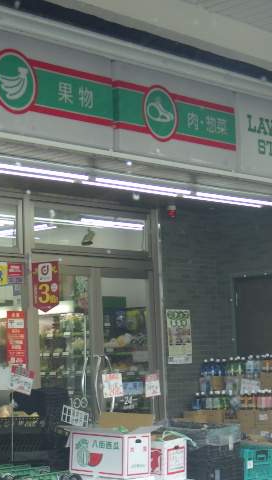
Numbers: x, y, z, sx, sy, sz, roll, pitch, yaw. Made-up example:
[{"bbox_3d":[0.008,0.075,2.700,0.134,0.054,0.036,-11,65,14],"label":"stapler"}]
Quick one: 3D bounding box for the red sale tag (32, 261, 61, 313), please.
[{"bbox_3d":[-0.806,0.422,10.336,0.330,0.455,0.020,-7,-8,34],"label":"red sale tag"}]

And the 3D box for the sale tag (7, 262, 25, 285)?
[{"bbox_3d":[-1.007,0.281,9.597,0.010,0.190,0.195,-7,-7,39],"label":"sale tag"}]

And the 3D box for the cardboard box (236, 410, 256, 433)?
[{"bbox_3d":[1.097,1.653,10.518,0.202,0.202,0.290,-7,-7,39],"label":"cardboard box"}]

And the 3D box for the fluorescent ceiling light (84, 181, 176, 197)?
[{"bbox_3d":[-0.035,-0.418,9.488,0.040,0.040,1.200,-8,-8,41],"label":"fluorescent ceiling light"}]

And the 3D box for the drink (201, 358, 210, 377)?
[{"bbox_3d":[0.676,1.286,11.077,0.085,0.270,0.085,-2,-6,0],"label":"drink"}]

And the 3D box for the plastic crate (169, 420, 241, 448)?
[{"bbox_3d":[0.614,1.755,10.232,0.394,0.170,0.547,-7,-7,39],"label":"plastic crate"}]

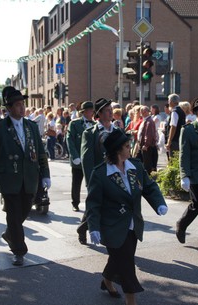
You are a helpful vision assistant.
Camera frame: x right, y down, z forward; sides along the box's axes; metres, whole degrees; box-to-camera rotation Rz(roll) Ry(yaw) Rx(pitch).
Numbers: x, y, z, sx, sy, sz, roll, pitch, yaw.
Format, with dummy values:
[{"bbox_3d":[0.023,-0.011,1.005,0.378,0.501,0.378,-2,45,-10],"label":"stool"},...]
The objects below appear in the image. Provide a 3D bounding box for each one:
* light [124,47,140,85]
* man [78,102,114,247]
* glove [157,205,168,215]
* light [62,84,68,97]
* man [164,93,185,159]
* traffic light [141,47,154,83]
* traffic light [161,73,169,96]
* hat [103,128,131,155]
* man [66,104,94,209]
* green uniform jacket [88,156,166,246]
[{"bbox_3d":[0.837,-2.200,14.567,0.420,0.930,0.290,1,5,9],"label":"light"},{"bbox_3d":[0.006,0.254,7.046,0.600,1.820,0.550,4,6,41],"label":"man"},{"bbox_3d":[0.553,0.497,5.000,0.110,0.100,0.090,5,6,45],"label":"glove"},{"bbox_3d":[-1.926,-3.536,33.000,0.360,0.880,0.270,0,5,-5],"label":"light"},{"bbox_3d":[1.436,-0.204,10.921,0.420,1.840,0.550,3,6,35],"label":"man"},{"bbox_3d":[1.214,-2.195,14.367,0.300,0.930,0.380,1,5,16],"label":"traffic light"},{"bbox_3d":[2.626,-2.693,22.500,0.340,0.880,0.270,3,5,32],"label":"traffic light"},{"bbox_3d":[0.162,-0.095,4.959,0.250,0.140,0.230,-20,-5,-2],"label":"hat"},{"bbox_3d":[-0.282,0.067,9.338,0.460,1.810,0.530,5,7,44],"label":"man"},{"bbox_3d":[0.224,0.436,4.954,0.600,0.720,0.400,-2,5,-27],"label":"green uniform jacket"}]

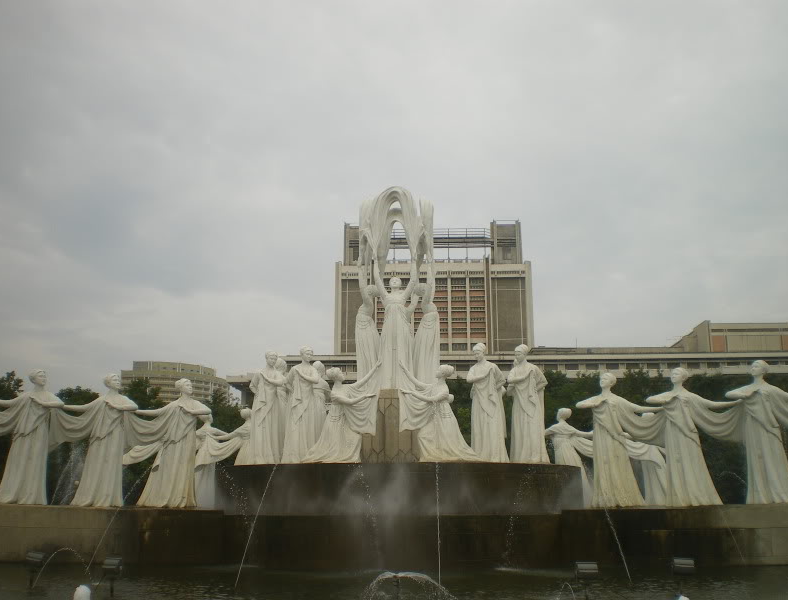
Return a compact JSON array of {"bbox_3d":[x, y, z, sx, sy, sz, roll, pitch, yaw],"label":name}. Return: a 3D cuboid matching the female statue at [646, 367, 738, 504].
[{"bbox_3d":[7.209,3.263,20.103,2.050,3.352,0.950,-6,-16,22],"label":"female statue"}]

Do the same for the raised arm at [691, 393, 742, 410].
[{"bbox_3d":[7.792,2.444,20.040,1.192,0.360,0.320,-7,-16,26],"label":"raised arm"}]

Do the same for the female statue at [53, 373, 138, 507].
[{"bbox_3d":[-7.236,3.372,20.168,1.800,3.200,1.050,7,-15,-27],"label":"female statue"}]

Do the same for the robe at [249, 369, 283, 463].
[{"bbox_3d":[-3.596,3.288,23.193,0.786,2.605,0.900,4,-15,-17],"label":"robe"}]

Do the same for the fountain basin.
[{"bbox_3d":[0.153,5.866,25.536,10.980,1.222,10.980,0,-13,0],"label":"fountain basin"}]

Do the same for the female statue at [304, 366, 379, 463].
[{"bbox_3d":[-1.418,3.224,22.488,1.909,2.388,1.200,1,-14,-5],"label":"female statue"}]

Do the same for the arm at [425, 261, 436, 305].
[{"bbox_3d":[1.145,-0.515,25.755,0.280,1.350,0.260,11,-18,-36],"label":"arm"}]

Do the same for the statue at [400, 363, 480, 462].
[{"bbox_3d":[1.292,3.040,22.635,2.100,2.715,1.150,-3,-15,11],"label":"statue"}]

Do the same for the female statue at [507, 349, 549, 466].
[{"bbox_3d":[3.680,2.886,22.778,0.799,3.231,0.900,-5,-15,19],"label":"female statue"}]

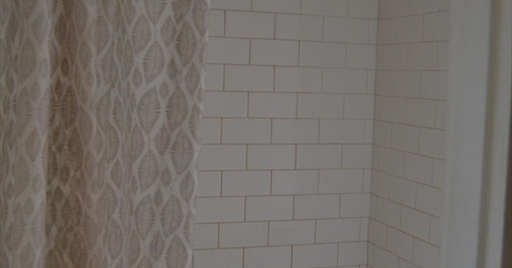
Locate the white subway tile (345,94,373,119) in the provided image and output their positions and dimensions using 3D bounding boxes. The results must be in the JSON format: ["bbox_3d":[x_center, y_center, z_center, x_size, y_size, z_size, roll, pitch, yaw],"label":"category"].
[{"bbox_3d":[0.318,-0.085,2.186,0.101,0.076,0.009,0,5,-19],"label":"white subway tile"}]

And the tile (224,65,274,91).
[{"bbox_3d":[-0.020,-0.164,2.087,0.152,0.076,0.009,0,5,-18],"label":"tile"}]

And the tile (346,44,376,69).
[{"bbox_3d":[0.325,-0.240,2.183,0.104,0.075,0.010,0,5,-18],"label":"tile"}]

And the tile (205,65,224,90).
[{"bbox_3d":[-0.166,-0.164,2.033,0.154,0.076,0.008,0,5,-19],"label":"tile"}]

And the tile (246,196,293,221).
[{"bbox_3d":[0.040,0.223,2.122,0.153,0.076,0.009,0,5,-19],"label":"tile"}]

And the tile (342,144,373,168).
[{"bbox_3d":[0.315,0.070,2.207,0.103,0.076,0.009,0,5,-18],"label":"tile"}]

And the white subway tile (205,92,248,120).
[{"bbox_3d":[-0.097,-0.086,2.073,0.152,0.076,0.009,0,5,-18],"label":"white subway tile"}]

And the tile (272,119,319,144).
[{"bbox_3d":[0.120,-0.008,2.124,0.152,0.075,0.009,0,5,-19],"label":"tile"}]

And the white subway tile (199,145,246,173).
[{"bbox_3d":[-0.102,0.068,2.056,0.152,0.075,0.009,0,5,-19],"label":"white subway tile"}]

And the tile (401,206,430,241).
[{"bbox_3d":[0.451,0.250,1.977,0.008,0.076,0.152,0,5,-18],"label":"tile"}]

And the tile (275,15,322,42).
[{"bbox_3d":[0.128,-0.318,2.100,0.153,0.076,0.009,0,5,-19],"label":"tile"}]

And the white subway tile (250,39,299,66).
[{"bbox_3d":[0.056,-0.241,2.100,0.154,0.076,0.008,0,5,-19],"label":"white subway tile"}]

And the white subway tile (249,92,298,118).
[{"bbox_3d":[0.049,-0.085,2.092,0.152,0.075,0.009,0,5,-19],"label":"white subway tile"}]

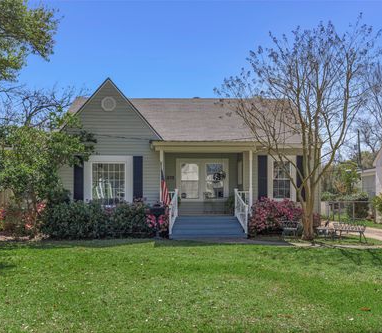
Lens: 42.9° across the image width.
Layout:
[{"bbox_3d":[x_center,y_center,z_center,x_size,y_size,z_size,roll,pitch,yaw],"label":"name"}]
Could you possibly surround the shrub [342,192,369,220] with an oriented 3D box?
[{"bbox_3d":[11.172,2.683,33.000,1.900,1.800,1.800,0,-2,0],"label":"shrub"}]

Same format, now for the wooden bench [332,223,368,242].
[{"bbox_3d":[5.367,2.228,16.400,0.550,0.700,1.300,2,-3,-44],"label":"wooden bench"}]

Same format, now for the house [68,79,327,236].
[{"bbox_3d":[-0.100,-0.200,21.800,10.000,6.050,9.200,0,-2,-2],"label":"house"}]

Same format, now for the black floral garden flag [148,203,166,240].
[{"bbox_3d":[-1.186,1.856,16.700,0.570,1.200,0.150,0,-2,0],"label":"black floral garden flag"}]

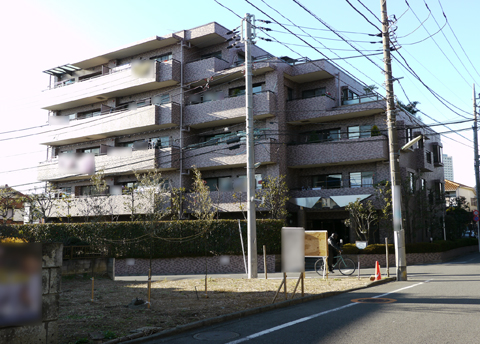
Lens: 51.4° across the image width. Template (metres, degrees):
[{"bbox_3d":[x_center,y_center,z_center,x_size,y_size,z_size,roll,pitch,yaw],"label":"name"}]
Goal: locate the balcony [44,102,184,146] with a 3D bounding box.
[{"bbox_3d":[-9.684,-3.279,36.130,13.350,1.400,1.350,-5,-8,34],"label":"balcony"}]

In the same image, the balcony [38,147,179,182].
[{"bbox_3d":[-9.406,-0.342,34.842,12.300,1.300,1.600,-5,-9,31],"label":"balcony"}]

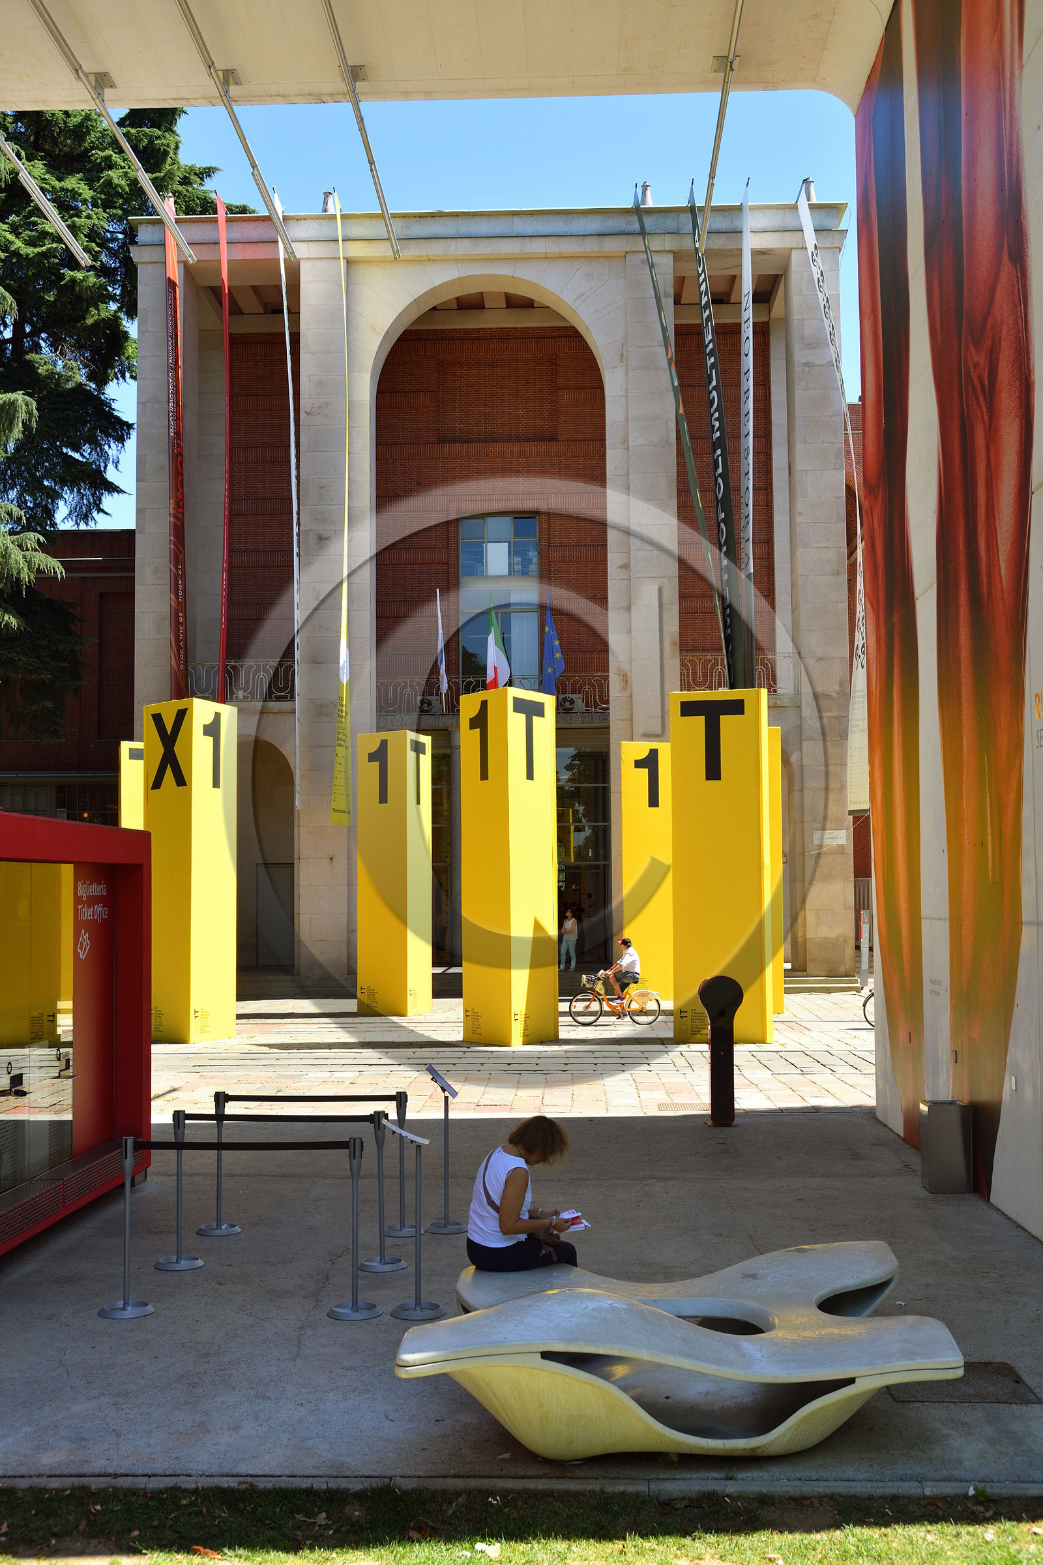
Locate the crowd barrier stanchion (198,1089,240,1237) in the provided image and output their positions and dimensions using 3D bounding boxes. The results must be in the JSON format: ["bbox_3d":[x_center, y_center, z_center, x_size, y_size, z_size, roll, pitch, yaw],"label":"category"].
[{"bbox_3d":[-2.191,2.756,12.630,0.325,1.000,0.325,0,-4,2],"label":"crowd barrier stanchion"}]

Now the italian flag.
[{"bbox_3d":[-0.633,-3.713,47.351,0.680,2.900,0.500,0,-4,0],"label":"italian flag"}]

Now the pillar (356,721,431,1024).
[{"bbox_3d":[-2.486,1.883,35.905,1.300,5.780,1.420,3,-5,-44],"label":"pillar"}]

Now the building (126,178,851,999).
[{"bbox_3d":[-0.678,-4.284,48.285,18.000,19.700,10.000,-1,-4,2],"label":"building"}]

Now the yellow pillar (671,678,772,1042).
[{"bbox_3d":[3.352,1.392,29.043,1.540,5.760,1.360,-1,-4,12],"label":"yellow pillar"}]

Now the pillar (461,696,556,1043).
[{"bbox_3d":[-0.190,1.398,28.531,1.580,5.740,1.370,0,-4,-1],"label":"pillar"}]

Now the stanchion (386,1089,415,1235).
[{"bbox_3d":[-0.856,2.743,12.546,0.325,1.000,0.325,0,-4,2],"label":"stanchion"}]

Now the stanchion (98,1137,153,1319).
[{"bbox_3d":[-2.298,2.582,10.142,0.325,1.000,0.325,0,-4,2],"label":"stanchion"}]

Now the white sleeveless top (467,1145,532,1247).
[{"bbox_3d":[-0.111,2.209,9.280,0.260,0.530,0.390,13,-11,-34],"label":"white sleeveless top"}]

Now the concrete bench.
[{"bbox_3d":[0.714,2.670,8.333,2.360,0.540,2.270,0,-4,2],"label":"concrete bench"}]

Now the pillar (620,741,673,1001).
[{"bbox_3d":[2.933,2.101,39.969,1.500,5.820,1.320,1,-4,-15],"label":"pillar"}]

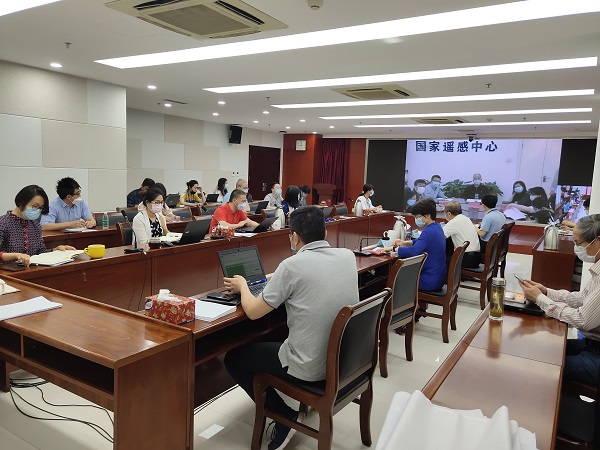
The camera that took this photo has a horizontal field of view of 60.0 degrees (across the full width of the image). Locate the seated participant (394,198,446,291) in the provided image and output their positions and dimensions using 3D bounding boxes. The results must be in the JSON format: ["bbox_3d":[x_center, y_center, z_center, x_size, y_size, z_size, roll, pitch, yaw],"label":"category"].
[{"bbox_3d":[0.977,0.371,4.581,0.720,1.260,0.480,6,7,31],"label":"seated participant"}]

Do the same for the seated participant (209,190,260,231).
[{"bbox_3d":[-0.706,0.180,6.021,0.680,1.250,0.560,6,7,31],"label":"seated participant"}]

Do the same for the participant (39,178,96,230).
[{"bbox_3d":[-2.340,0.143,5.446,0.680,1.280,0.560,6,7,31],"label":"participant"}]

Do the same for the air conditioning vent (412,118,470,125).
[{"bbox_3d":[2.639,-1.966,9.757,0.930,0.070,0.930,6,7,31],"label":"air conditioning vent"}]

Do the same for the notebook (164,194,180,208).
[{"bbox_3d":[-2.141,-0.398,8.683,0.280,0.220,0.340,6,7,31],"label":"notebook"}]

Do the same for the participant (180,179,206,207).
[{"bbox_3d":[-1.893,-0.212,9.406,0.660,1.220,0.500,6,7,31],"label":"participant"}]

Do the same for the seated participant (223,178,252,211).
[{"bbox_3d":[-0.910,-0.076,8.230,0.680,1.280,0.540,6,7,31],"label":"seated participant"}]

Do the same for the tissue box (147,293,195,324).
[{"bbox_3d":[-0.591,0.379,2.377,0.215,0.092,0.118,6,7,31],"label":"tissue box"}]

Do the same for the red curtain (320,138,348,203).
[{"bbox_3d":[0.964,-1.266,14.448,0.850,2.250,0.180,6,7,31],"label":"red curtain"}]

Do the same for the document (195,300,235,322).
[{"bbox_3d":[-0.478,0.406,2.504,0.300,0.028,0.215,6,7,31],"label":"document"}]

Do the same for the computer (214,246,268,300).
[{"bbox_3d":[-0.236,0.262,2.988,0.310,0.225,0.350,6,7,34],"label":"computer"}]

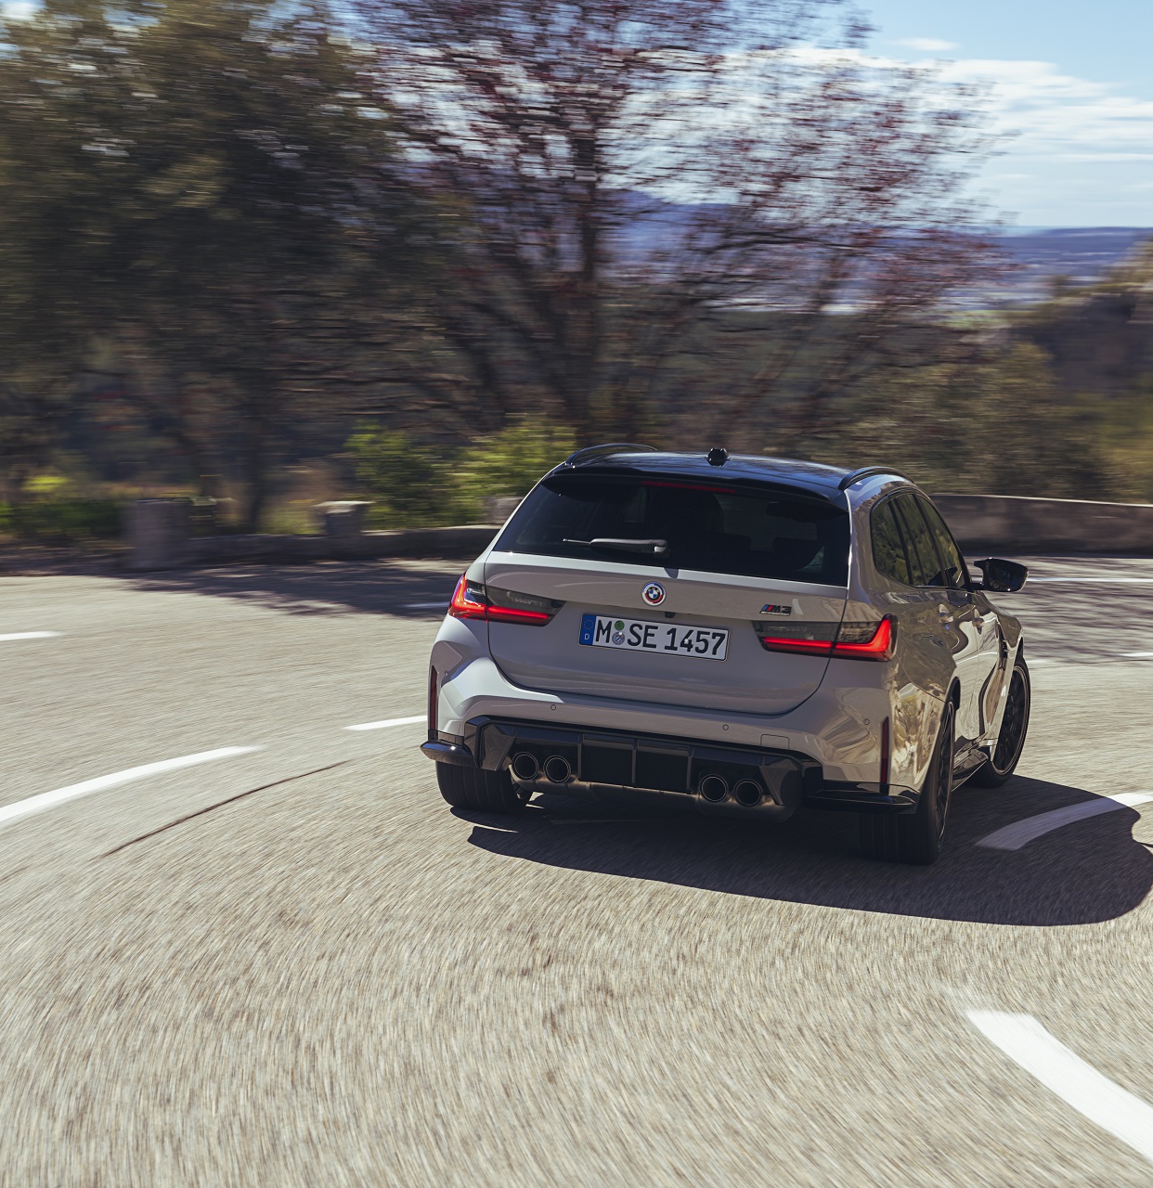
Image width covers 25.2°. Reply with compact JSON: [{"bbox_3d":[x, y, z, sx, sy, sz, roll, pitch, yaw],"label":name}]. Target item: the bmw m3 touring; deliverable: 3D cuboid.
[{"bbox_3d":[0.847,0.171,11.159,1.960,1.445,4.800,6,3,15],"label":"bmw m3 touring"}]

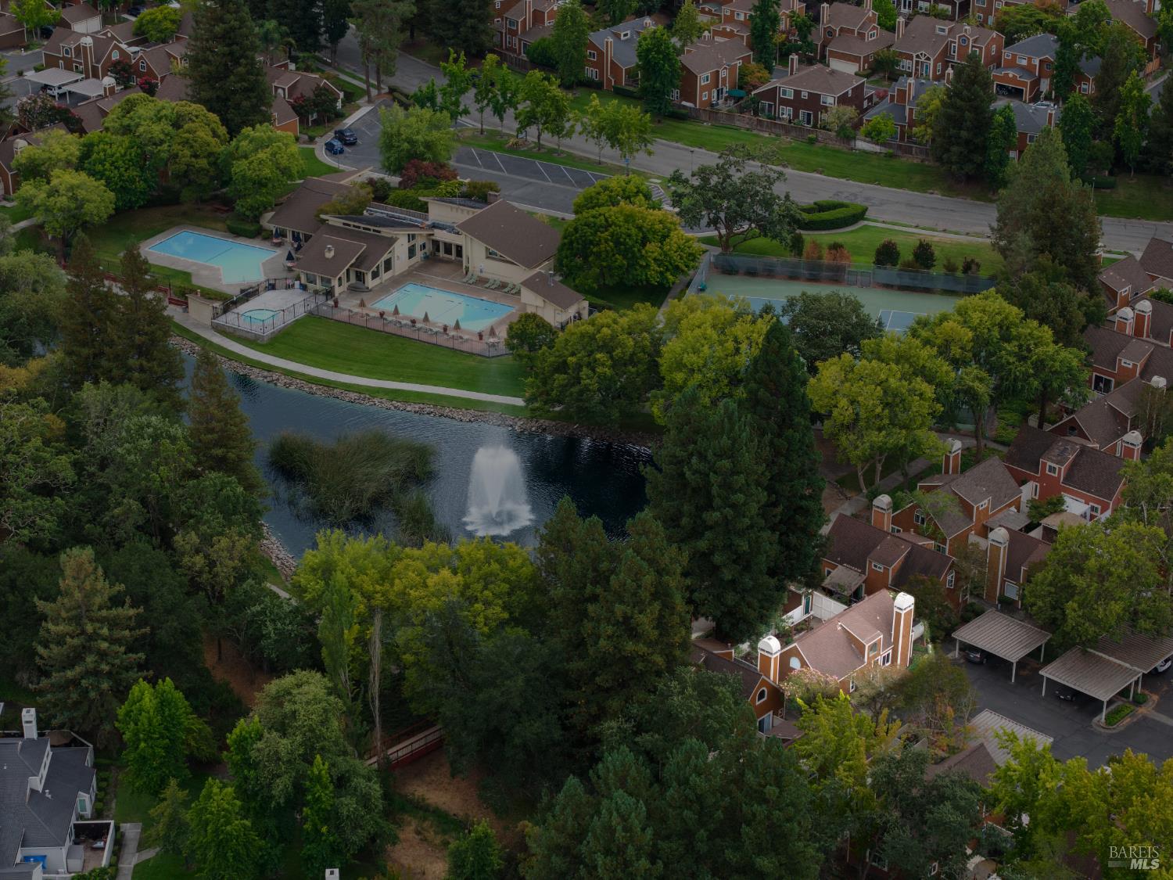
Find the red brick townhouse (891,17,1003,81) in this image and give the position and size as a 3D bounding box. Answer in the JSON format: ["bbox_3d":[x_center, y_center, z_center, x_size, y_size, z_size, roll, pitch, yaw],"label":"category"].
[{"bbox_3d":[56.360,-61.100,369.020,14.100,7.800,11.900,24,35,39],"label":"red brick townhouse"}]

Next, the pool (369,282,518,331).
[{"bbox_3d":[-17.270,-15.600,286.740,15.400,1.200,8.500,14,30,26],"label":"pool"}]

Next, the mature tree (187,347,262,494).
[{"bbox_3d":[-35.970,-0.520,230.760,8.400,18.440,8.400,0,26,0],"label":"mature tree"}]

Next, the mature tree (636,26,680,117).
[{"bbox_3d":[10.505,-53.199,345.923,6.300,14.400,6.300,0,26,0],"label":"mature tree"}]

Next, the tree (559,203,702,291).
[{"bbox_3d":[5.073,-23.964,290.601,17.300,10.400,15.000,0,26,0],"label":"tree"}]

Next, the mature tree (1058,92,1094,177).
[{"bbox_3d":[67.244,-41.428,324.389,4.800,13.000,4.800,0,26,0],"label":"mature tree"}]

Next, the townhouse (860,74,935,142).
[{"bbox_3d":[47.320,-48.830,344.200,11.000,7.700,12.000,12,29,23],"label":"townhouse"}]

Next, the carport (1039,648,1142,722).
[{"bbox_3d":[44.106,21.350,207.842,6.600,2.350,6.100,22,33,37],"label":"carport"}]

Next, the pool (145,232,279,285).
[{"bbox_3d":[-46.906,-22.106,299.479,18.700,1.500,12.000,14,29,25],"label":"pool"}]

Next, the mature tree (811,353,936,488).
[{"bbox_3d":[29.047,-1.356,238.696,13.000,14.400,12.000,4,27,7],"label":"mature tree"}]

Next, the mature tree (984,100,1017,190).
[{"bbox_3d":[55.414,-39.165,317.239,4.300,12.500,4.300,5,27,9],"label":"mature tree"}]

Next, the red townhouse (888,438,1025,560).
[{"bbox_3d":[36.450,5.510,233.650,7.600,7.800,13.000,23,34,38],"label":"red townhouse"}]

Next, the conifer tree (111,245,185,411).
[{"bbox_3d":[-47.061,-11.328,250.668,7.900,21.000,7.900,-5,27,-10],"label":"conifer tree"}]

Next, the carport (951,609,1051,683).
[{"bbox_3d":[37.222,18.355,212.558,6.460,2.400,6.160,23,34,37],"label":"carport"}]

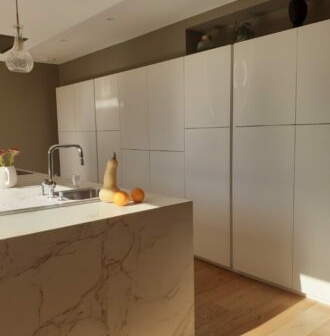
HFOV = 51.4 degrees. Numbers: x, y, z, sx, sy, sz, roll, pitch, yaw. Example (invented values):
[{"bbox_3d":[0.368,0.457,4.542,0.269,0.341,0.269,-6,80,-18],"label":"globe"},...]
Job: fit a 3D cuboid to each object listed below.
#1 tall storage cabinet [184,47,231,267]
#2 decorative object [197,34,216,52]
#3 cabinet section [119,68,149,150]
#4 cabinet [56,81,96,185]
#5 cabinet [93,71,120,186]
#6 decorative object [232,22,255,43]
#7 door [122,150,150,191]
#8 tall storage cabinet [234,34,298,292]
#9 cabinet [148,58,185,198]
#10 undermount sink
[{"bbox_3d":[0.632,-0.108,3.600,0.600,2.088,0.589,-6,8,-42],"label":"tall storage cabinet"},{"bbox_3d":[0.419,-1.241,3.465,0.175,0.200,0.175,-6,8,-42],"label":"decorative object"},{"bbox_3d":[-0.381,-0.710,4.230,0.025,0.981,0.586,-6,8,-42],"label":"cabinet section"},{"bbox_3d":[-1.164,-0.275,5.590,0.600,2.088,1.230,-6,8,-42],"label":"cabinet"},{"bbox_3d":[-0.553,-0.218,4.914,0.600,2.088,0.597,-6,8,-42],"label":"cabinet"},{"bbox_3d":[0.714,-1.215,3.123,0.180,0.205,0.180,-6,8,-42],"label":"decorative object"},{"bbox_3d":[-0.367,0.328,4.404,0.022,1.111,0.595,-6,8,-42],"label":"door"},{"bbox_3d":[1.051,-0.070,3.136,0.600,2.088,0.605,-6,8,-42],"label":"tall storage cabinet"},{"bbox_3d":[0.236,-0.145,4.038,0.600,2.088,0.594,-6,8,-42],"label":"cabinet"},{"bbox_3d":[-0.563,0.276,2.423,0.400,0.190,0.450,-6,8,-42],"label":"undermount sink"}]

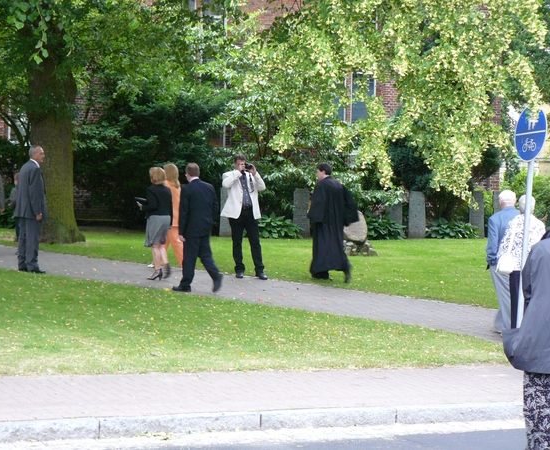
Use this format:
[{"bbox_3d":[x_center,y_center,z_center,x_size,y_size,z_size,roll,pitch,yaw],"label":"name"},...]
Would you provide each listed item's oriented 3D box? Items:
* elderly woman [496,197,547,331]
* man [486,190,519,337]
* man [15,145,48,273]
[{"bbox_3d":[2.788,0.442,16.500,0.560,1.575,0.380,0,3,-20],"label":"elderly woman"},{"bbox_3d":[2.644,0.416,16.700,0.540,1.657,0.450,0,3,-23],"label":"man"},{"bbox_3d":[-3.512,-0.227,21.000,0.360,1.839,0.520,0,3,-22],"label":"man"}]

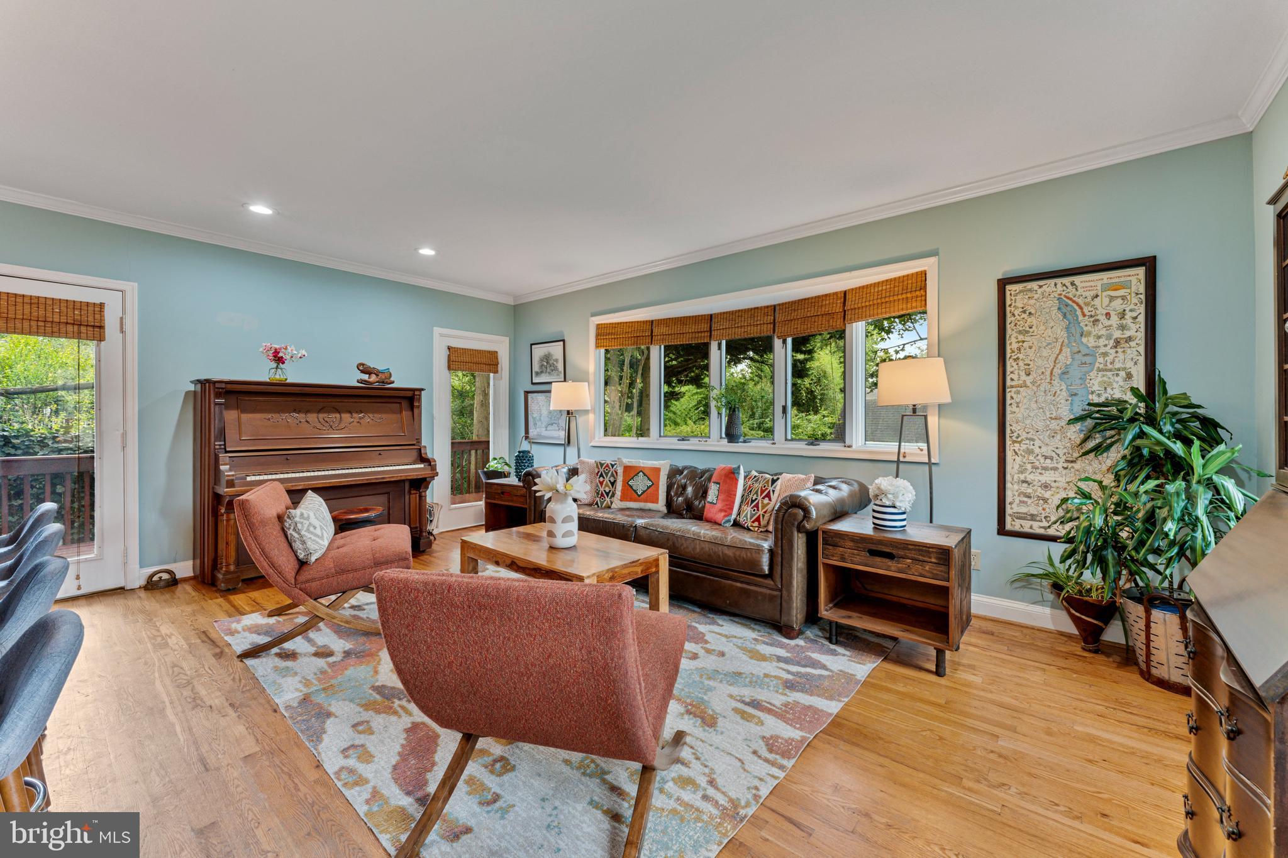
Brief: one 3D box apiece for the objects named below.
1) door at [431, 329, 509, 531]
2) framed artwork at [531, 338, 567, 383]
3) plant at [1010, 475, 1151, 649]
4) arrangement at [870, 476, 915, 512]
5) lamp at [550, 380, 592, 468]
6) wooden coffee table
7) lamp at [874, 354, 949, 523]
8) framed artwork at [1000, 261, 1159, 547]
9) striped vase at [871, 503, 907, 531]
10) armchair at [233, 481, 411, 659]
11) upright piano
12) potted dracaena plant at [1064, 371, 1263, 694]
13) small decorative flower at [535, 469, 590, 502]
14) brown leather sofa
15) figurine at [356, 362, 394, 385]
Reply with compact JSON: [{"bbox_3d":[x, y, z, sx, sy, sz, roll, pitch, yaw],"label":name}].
[{"bbox_3d":[-1.827,0.016,5.377,0.069,2.072,0.899,1,1,39],"label":"door"},{"bbox_3d":[-1.013,-0.710,5.343,0.573,0.439,0.025,1,1,39],"label":"framed artwork"},{"bbox_3d":[2.125,0.678,2.474,0.500,0.870,0.420,1,2,40],"label":"plant"},{"bbox_3d":[1.298,0.334,2.616,0.205,0.175,0.205,1,2,40],"label":"arrangement"},{"bbox_3d":[-0.712,0.295,4.860,0.380,1.520,0.380,1,2,40],"label":"lamp"},{"bbox_3d":[-0.473,0.873,2.841,1.091,0.424,0.601,1,1,41],"label":"wooden coffee table"},{"bbox_3d":[1.552,0.341,2.881,0.371,1.513,0.371,1,1,39],"label":"lamp"},{"bbox_3d":[2.258,-0.115,2.657,0.627,1.460,0.032,1,1,39],"label":"framed artwork"},{"bbox_3d":[1.292,0.461,2.634,0.160,0.118,0.160,1,2,40],"label":"striped vase"},{"bbox_3d":[-1.738,0.709,2.834,0.785,0.780,0.630,-1,1,-25],"label":"armchair"},{"bbox_3d":[-2.505,0.361,3.995,0.693,1.429,1.569,1,1,39],"label":"upright piano"},{"bbox_3d":[2.261,0.429,2.210,0.620,1.380,0.600,1,2,40],"label":"potted dracaena plant"},{"bbox_3d":[-0.483,0.337,2.966,0.320,0.180,0.260,0,1,-9],"label":"small decorative flower"},{"bbox_3d":[0.223,0.695,3.609,2.393,0.779,0.939,1,1,39],"label":"brown leather sofa"},{"bbox_3d":[-2.329,-0.460,4.353,0.103,0.195,0.300,1,1,30],"label":"figurine"}]

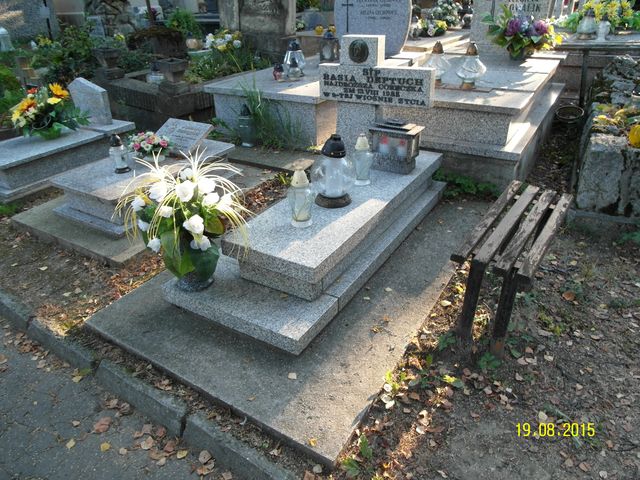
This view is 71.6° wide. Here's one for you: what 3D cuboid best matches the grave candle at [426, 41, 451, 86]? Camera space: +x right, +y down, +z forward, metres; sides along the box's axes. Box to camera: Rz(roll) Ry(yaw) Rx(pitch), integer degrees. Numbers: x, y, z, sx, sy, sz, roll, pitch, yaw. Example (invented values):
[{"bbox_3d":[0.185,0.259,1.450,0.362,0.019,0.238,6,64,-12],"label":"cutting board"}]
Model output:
[{"bbox_3d":[1.022,-1.506,3.778,0.240,0.350,0.240,16,34,28],"label":"grave candle"}]

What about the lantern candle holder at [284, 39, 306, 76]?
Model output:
[{"bbox_3d":[-0.282,-1.972,4.823,0.240,0.350,0.240,-2,30,1],"label":"lantern candle holder"}]

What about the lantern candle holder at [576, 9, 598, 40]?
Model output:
[{"bbox_3d":[3.498,-2.791,5.747,0.256,0.344,0.256,16,34,28],"label":"lantern candle holder"}]

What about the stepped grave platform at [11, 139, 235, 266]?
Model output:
[{"bbox_3d":[-1.282,-0.409,3.171,1.192,0.328,1.288,16,34,28],"label":"stepped grave platform"}]

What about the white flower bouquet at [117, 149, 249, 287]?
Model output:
[{"bbox_3d":[-0.605,-0.047,1.992,0.576,0.592,0.528,16,34,28],"label":"white flower bouquet"}]

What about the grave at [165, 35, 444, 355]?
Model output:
[{"bbox_3d":[0.042,-0.466,2.396,0.800,1.032,1.816,16,34,28],"label":"grave"}]

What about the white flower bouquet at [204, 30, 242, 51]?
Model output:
[{"bbox_3d":[-1.328,-2.746,6.108,0.496,0.304,0.440,16,34,28],"label":"white flower bouquet"}]

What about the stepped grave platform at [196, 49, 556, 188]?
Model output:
[{"bbox_3d":[0.802,-1.574,4.805,3.120,0.600,2.664,16,34,28],"label":"stepped grave platform"}]

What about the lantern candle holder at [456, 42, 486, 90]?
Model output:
[{"bbox_3d":[1.240,-1.418,3.609,0.244,0.350,0.244,16,34,28],"label":"lantern candle holder"}]

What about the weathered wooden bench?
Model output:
[{"bbox_3d":[0.908,0.090,2.093,0.296,0.424,0.904,18,35,31],"label":"weathered wooden bench"}]

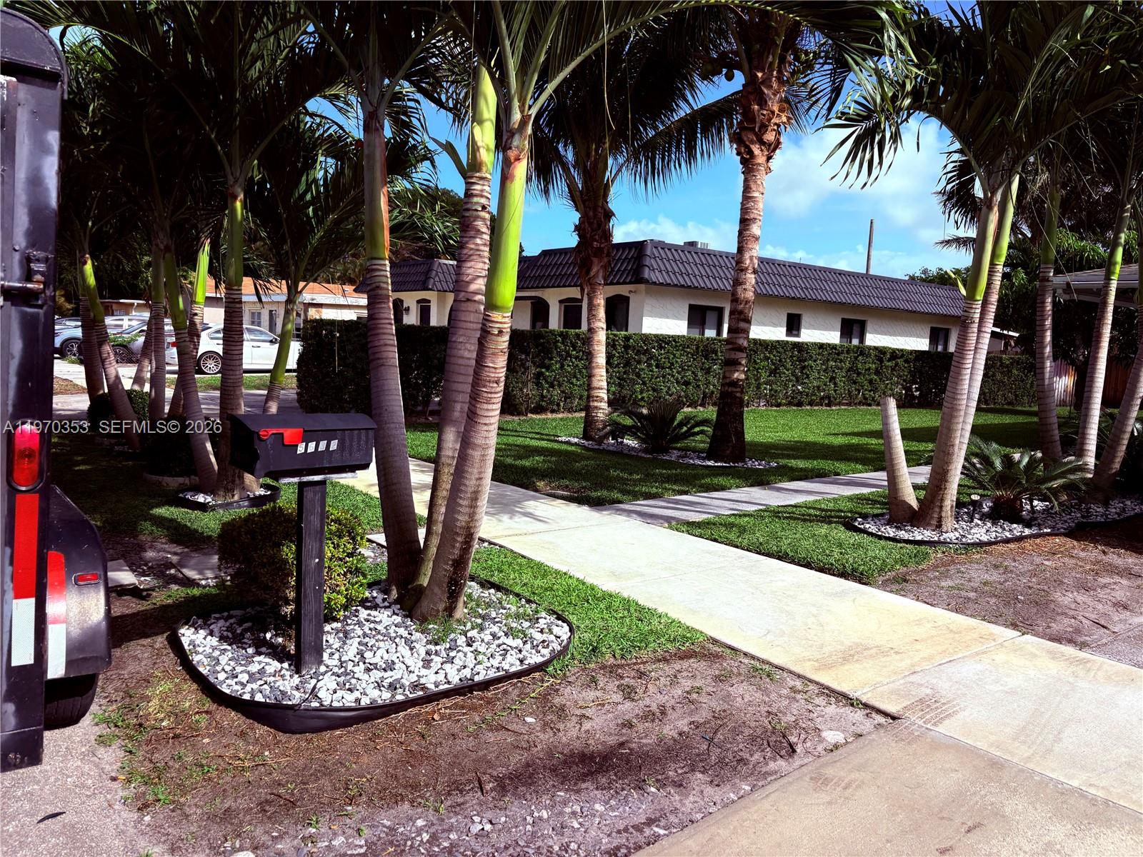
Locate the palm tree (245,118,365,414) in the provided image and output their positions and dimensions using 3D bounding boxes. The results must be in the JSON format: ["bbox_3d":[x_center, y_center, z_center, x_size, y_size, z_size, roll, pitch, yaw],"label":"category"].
[{"bbox_3d":[-2.435,-1.051,7.561,1.300,3.200,1.300,-2,8,-37],"label":"palm tree"}]

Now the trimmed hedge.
[{"bbox_3d":[5.380,-1.279,20.988,23.920,1.590,1.050,-2,8,-37],"label":"trimmed hedge"}]

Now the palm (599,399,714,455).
[{"bbox_3d":[1.183,-0.094,11.757,1.500,0.780,1.500,3,6,0],"label":"palm"}]

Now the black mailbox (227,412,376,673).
[{"bbox_3d":[-1.151,0.482,3.697,0.540,1.117,0.275,-2,8,-37],"label":"black mailbox"}]

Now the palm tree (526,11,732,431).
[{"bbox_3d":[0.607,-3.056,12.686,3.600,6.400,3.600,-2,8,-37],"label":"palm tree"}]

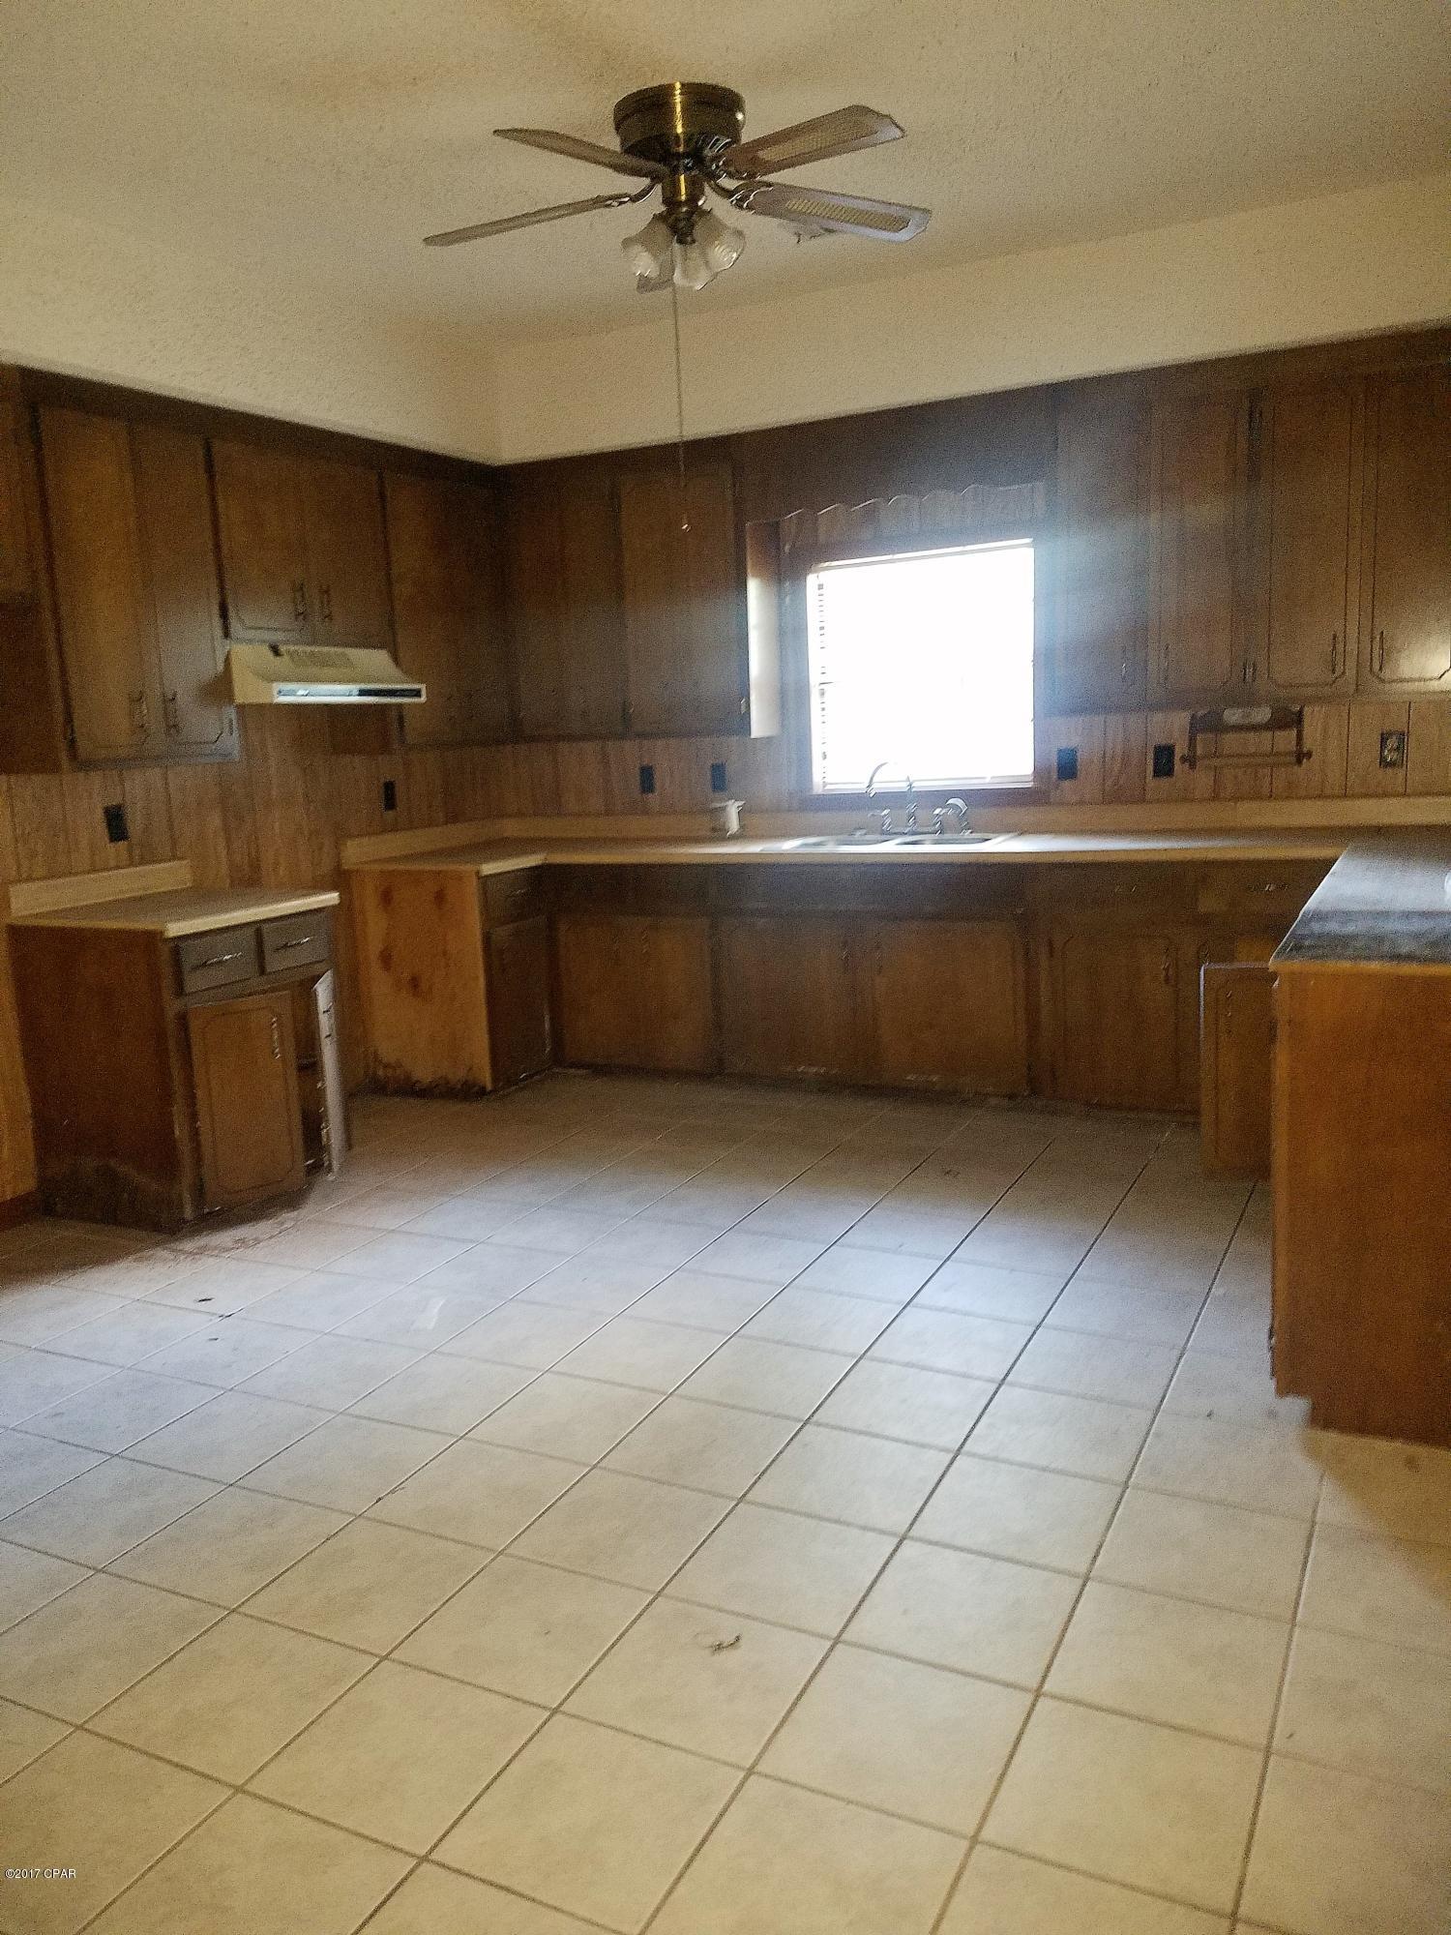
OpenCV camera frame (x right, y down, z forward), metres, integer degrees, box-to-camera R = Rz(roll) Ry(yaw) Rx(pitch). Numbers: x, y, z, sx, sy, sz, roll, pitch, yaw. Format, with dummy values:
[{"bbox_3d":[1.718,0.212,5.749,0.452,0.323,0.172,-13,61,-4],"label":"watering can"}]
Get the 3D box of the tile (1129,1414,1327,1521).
[{"bbox_3d":[0.930,0.919,2.691,0.305,0.010,0.305,2,11,26],"label":"tile"}]

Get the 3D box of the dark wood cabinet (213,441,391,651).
[{"bbox_3d":[-1.596,-1.464,5.182,0.320,0.658,0.834,2,11,26],"label":"dark wood cabinet"}]

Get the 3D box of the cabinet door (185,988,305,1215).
[{"bbox_3d":[-1.450,0.400,4.405,0.022,0.619,0.322,6,13,44],"label":"cabinet door"}]

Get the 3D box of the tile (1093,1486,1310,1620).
[{"bbox_3d":[0.795,0.970,2.413,0.306,0.010,0.304,2,11,26],"label":"tile"}]

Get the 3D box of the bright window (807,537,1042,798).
[{"bbox_3d":[0.749,-1.155,5.707,0.930,0.920,0.090,2,11,26],"label":"bright window"}]

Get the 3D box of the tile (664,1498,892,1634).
[{"bbox_3d":[0.102,0.999,2.423,0.302,0.010,0.302,2,11,26],"label":"tile"}]

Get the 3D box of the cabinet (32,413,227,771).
[{"bbox_3d":[-1.904,-1.138,4.487,0.310,1.030,0.650,2,11,26],"label":"cabinet"}]

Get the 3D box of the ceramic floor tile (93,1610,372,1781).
[{"bbox_3d":[-0.724,1.078,2.149,0.302,0.010,0.302,2,11,26],"label":"ceramic floor tile"}]

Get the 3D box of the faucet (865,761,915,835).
[{"bbox_3d":[0.646,-0.632,5.527,0.200,0.267,0.050,-10,12,-36],"label":"faucet"}]

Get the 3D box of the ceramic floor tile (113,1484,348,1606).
[{"bbox_3d":[-0.866,1.016,2.557,0.302,0.010,0.302,2,11,26],"label":"ceramic floor tile"}]

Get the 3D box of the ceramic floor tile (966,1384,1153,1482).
[{"bbox_3d":[0.655,0.911,2.830,0.303,0.010,0.303,2,10,26],"label":"ceramic floor tile"}]

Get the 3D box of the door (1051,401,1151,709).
[{"bbox_3d":[1.315,-1.442,5.112,0.338,1.045,0.022,2,11,26],"label":"door"}]

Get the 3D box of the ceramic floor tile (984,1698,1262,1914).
[{"bbox_3d":[0.521,1.074,1.880,0.305,0.010,0.305,2,11,26],"label":"ceramic floor tile"}]

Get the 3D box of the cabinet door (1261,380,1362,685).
[{"bbox_3d":[1.847,-1.338,4.594,0.306,0.925,0.020,3,11,28],"label":"cabinet door"}]

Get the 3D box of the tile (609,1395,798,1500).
[{"bbox_3d":[-0.042,0.936,2.844,0.306,0.010,0.304,2,11,26],"label":"tile"}]

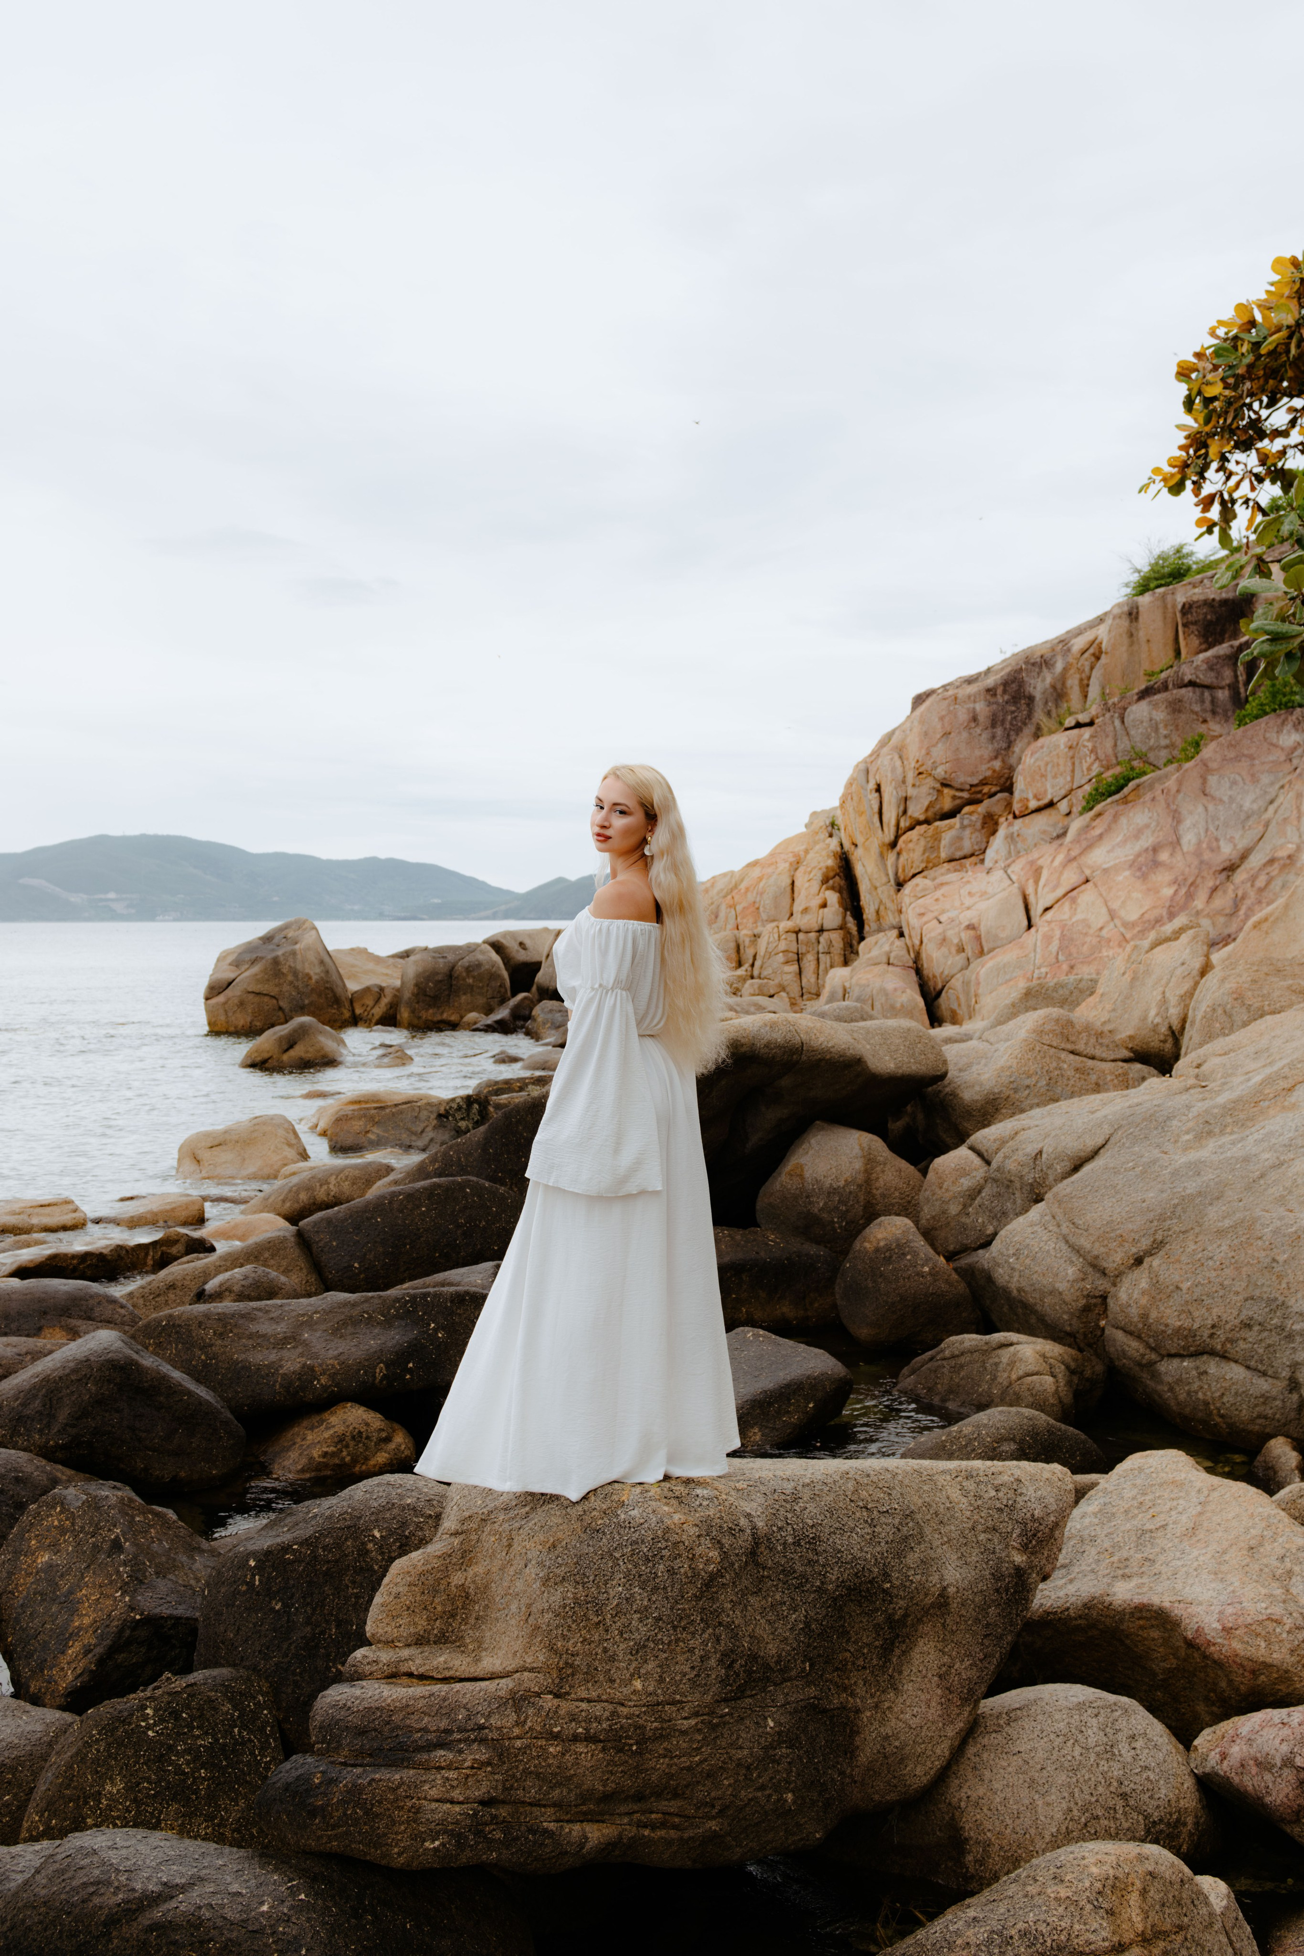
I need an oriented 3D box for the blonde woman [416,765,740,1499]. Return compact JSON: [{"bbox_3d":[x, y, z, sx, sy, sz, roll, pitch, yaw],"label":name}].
[{"bbox_3d":[-0.178,0.349,4.360,0.760,1.735,0.580,0,2,10],"label":"blonde woman"}]

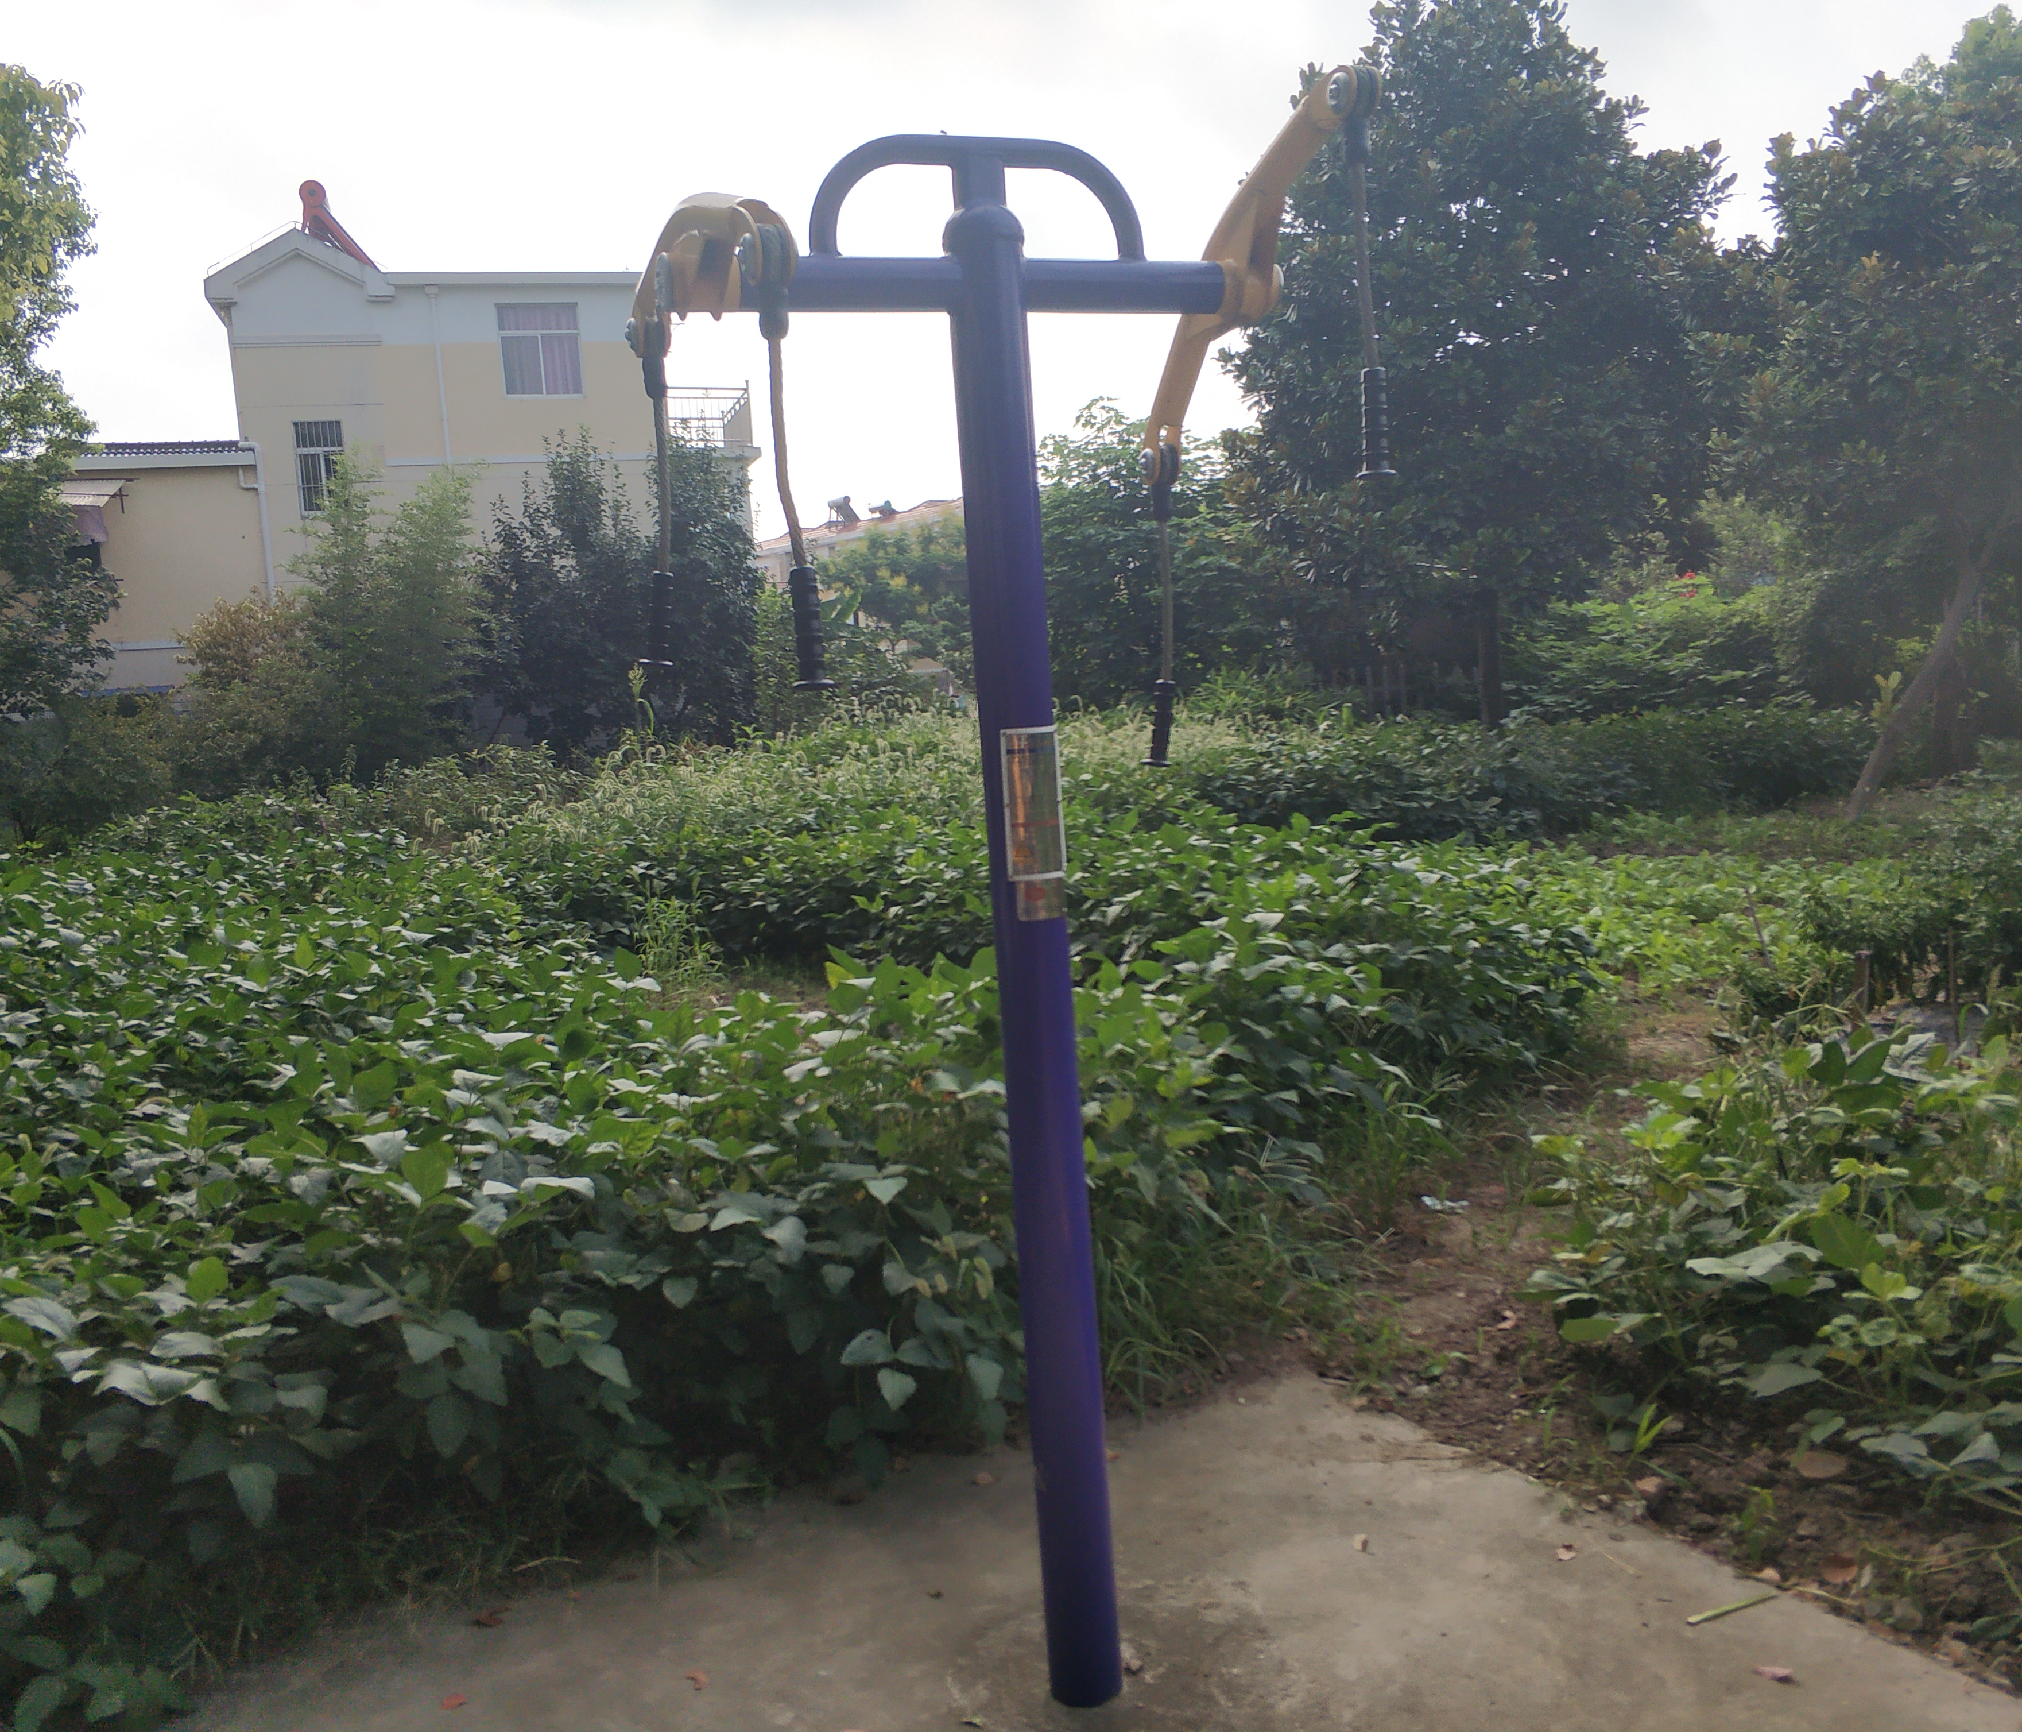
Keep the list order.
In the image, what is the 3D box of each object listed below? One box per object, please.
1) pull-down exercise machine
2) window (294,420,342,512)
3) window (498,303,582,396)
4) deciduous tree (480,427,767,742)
[{"bbox_3d":[0.032,0.110,2.790,0.980,2.450,0.900,-6,6,-20],"label":"pull-down exercise machine"},{"bbox_3d":[-12.309,-7.113,32.200,0.790,1.630,0.130,-6,5,-18],"label":"window"},{"bbox_3d":[-8.712,-9.570,33.500,1.460,1.700,0.130,-6,5,-18],"label":"window"},{"bbox_3d":[-4.613,-2.813,22.226,3.300,5.000,3.100,-4,5,0],"label":"deciduous tree"}]

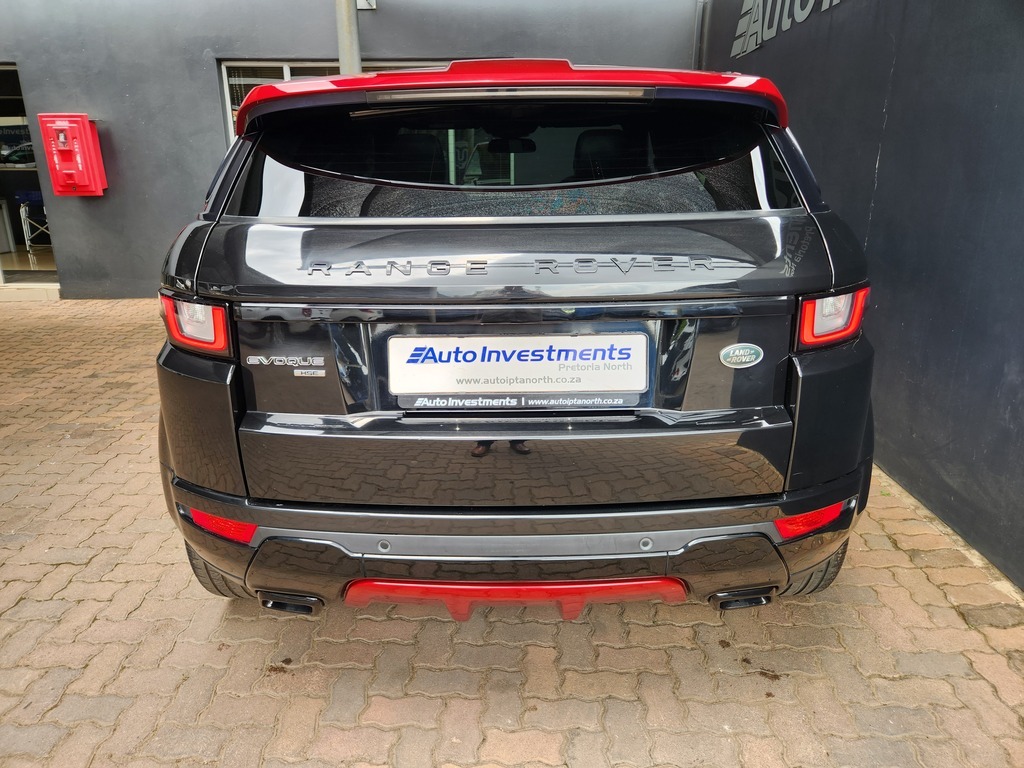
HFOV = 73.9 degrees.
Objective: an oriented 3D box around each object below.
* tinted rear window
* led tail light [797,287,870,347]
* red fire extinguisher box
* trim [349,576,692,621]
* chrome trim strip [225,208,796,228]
[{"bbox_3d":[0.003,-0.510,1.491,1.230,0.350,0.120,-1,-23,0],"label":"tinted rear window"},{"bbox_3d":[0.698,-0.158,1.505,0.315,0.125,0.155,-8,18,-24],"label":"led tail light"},{"bbox_3d":[-4.626,-2.417,7.232,0.510,0.810,0.240,-1,17,0],"label":"red fire extinguisher box"},{"bbox_3d":[0.013,0.454,1.478,0.750,0.125,0.110,-1,17,0],"label":"trim"},{"bbox_3d":[0.006,-0.344,1.416,1.260,0.030,0.090,-1,17,0],"label":"chrome trim strip"}]

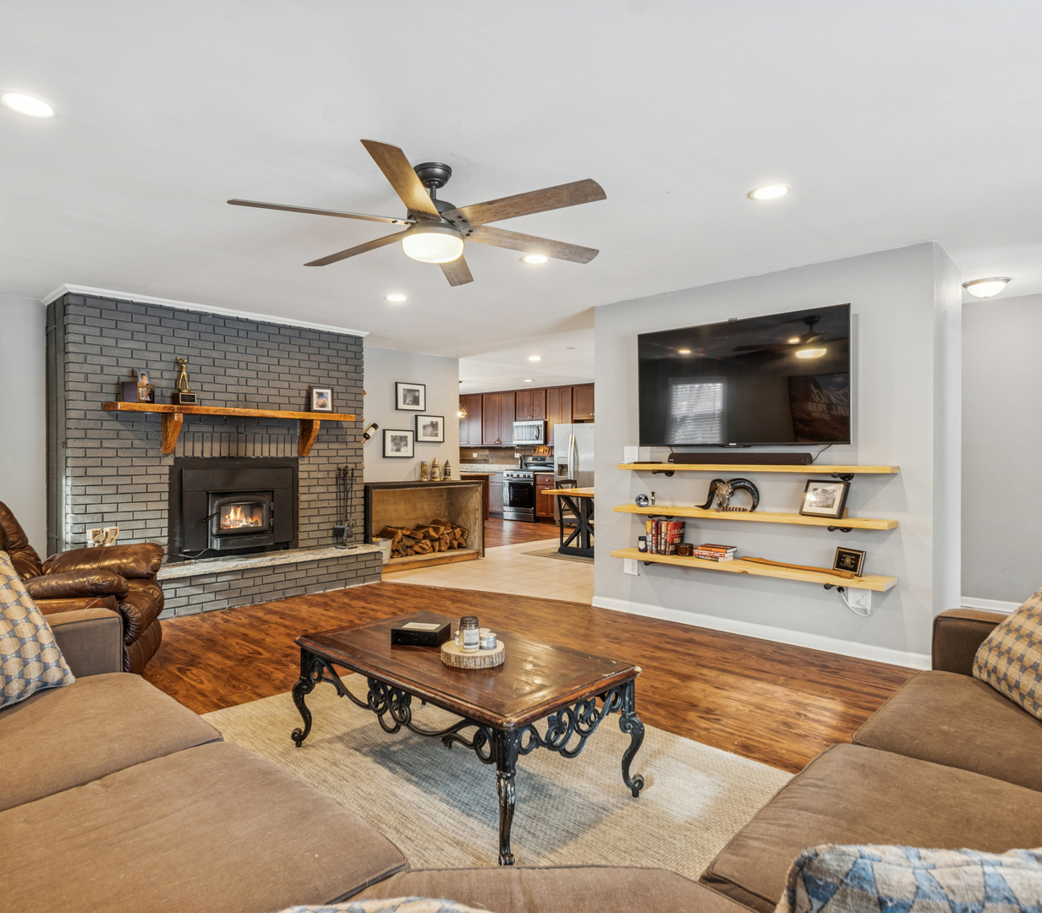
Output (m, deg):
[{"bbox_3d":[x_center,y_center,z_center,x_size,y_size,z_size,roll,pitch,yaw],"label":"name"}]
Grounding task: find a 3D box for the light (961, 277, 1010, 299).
[{"bbox_3d":[3.080,-1.114,4.037,0.255,0.125,0.255,0,0,41],"label":"light"}]

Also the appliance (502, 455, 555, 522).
[{"bbox_3d":[0.190,0.617,11.589,0.758,1.200,0.700,0,0,39],"label":"appliance"}]

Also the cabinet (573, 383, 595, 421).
[{"bbox_3d":[1.389,-0.963,10.729,0.900,0.630,0.330,0,0,41],"label":"cabinet"}]

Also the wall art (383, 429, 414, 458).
[{"bbox_3d":[-1.436,-0.157,7.202,0.025,0.330,0.455,0,0,41],"label":"wall art"}]

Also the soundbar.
[{"bbox_3d":[1.446,0.015,4.070,0.960,0.080,0.090,0,0,41],"label":"soundbar"}]

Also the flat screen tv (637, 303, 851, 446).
[{"bbox_3d":[1.415,-0.480,4.035,1.395,0.820,0.055,0,0,41],"label":"flat screen tv"}]

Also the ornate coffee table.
[{"bbox_3d":[-0.248,0.956,2.320,1.210,0.437,0.665,0,0,43],"label":"ornate coffee table"}]

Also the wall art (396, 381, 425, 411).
[{"bbox_3d":[-1.317,-0.719,7.338,0.025,0.330,0.455,0,0,41],"label":"wall art"}]

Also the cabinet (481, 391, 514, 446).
[{"bbox_3d":[-0.344,-0.723,12.253,0.858,1.065,0.330,0,0,39],"label":"cabinet"}]

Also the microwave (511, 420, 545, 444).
[{"bbox_3d":[0.275,-0.452,11.644,0.757,0.430,0.400,0,0,41],"label":"microwave"}]

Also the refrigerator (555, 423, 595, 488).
[{"bbox_3d":[1.206,0.330,10.603,0.910,1.765,0.850,0,0,39],"label":"refrigerator"}]

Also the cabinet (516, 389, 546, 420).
[{"bbox_3d":[0.297,-0.995,11.677,0.755,0.585,0.330,0,0,41],"label":"cabinet"}]

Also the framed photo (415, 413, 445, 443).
[{"bbox_3d":[-1.051,-0.312,7.057,0.025,0.310,0.400,0,0,44],"label":"framed photo"}]

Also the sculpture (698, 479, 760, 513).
[{"bbox_3d":[1.350,0.253,3.995,0.420,0.220,0.170,0,0,41],"label":"sculpture"}]

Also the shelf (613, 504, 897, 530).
[{"bbox_3d":[1.449,0.389,4.040,1.770,0.038,0.275,0,0,41],"label":"shelf"}]

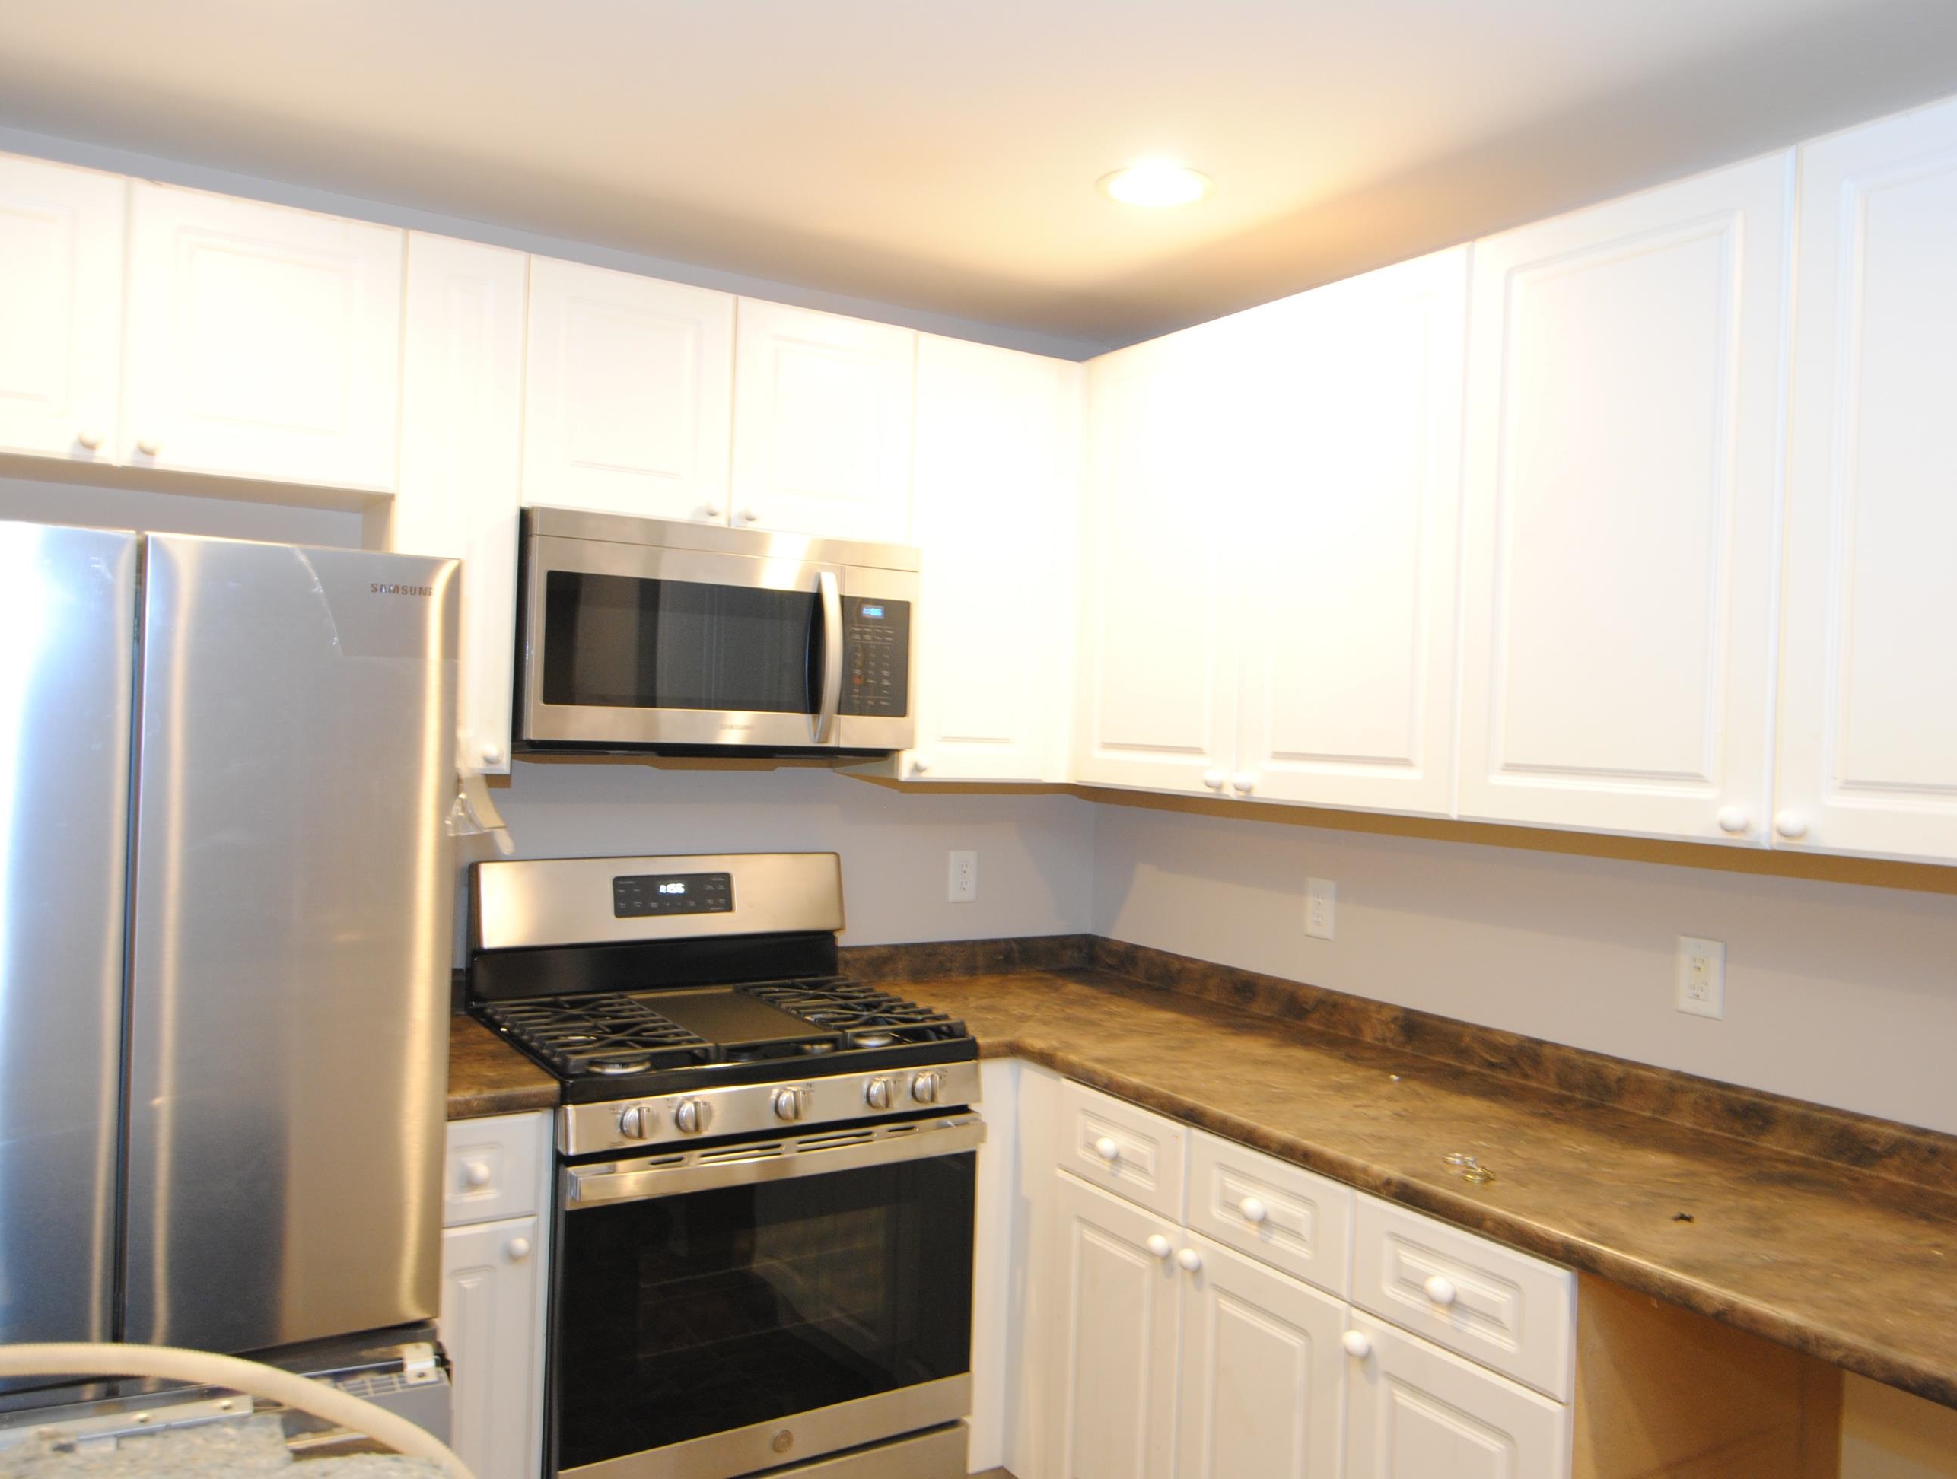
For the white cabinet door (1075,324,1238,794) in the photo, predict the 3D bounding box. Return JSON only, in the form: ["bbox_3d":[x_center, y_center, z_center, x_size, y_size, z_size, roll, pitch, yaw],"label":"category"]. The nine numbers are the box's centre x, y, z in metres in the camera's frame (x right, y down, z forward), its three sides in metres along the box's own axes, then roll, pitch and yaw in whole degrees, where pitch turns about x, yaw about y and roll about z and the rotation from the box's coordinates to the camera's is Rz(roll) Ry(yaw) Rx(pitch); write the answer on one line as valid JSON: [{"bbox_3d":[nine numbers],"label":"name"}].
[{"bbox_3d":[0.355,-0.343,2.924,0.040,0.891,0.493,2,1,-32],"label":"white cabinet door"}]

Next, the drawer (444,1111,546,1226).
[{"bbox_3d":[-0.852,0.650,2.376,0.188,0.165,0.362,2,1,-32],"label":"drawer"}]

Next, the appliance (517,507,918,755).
[{"bbox_3d":[-0.523,-0.179,2.788,0.760,0.413,0.385,1,1,-33],"label":"appliance"}]

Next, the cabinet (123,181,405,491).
[{"bbox_3d":[-1.175,-0.616,2.397,0.383,0.424,0.312,1,1,-33],"label":"cabinet"}]

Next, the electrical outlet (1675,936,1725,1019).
[{"bbox_3d":[1.103,0.365,2.255,0.009,0.117,0.073,1,1,-33],"label":"electrical outlet"}]

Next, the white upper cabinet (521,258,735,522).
[{"bbox_3d":[-0.688,-0.605,2.710,0.374,0.423,0.312,1,1,-33],"label":"white upper cabinet"}]

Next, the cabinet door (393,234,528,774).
[{"bbox_3d":[-0.864,-0.378,2.442,0.190,0.880,0.030,1,1,-33],"label":"cabinet door"}]

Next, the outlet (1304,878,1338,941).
[{"bbox_3d":[0.675,0.337,2.920,0.009,0.114,0.072,1,1,-33],"label":"outlet"}]

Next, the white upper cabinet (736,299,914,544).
[{"bbox_3d":[-0.368,-0.599,2.916,0.376,0.421,0.312,1,1,-33],"label":"white upper cabinet"}]

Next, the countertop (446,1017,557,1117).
[{"bbox_3d":[-0.905,0.545,2.481,0.206,0.038,0.632,2,1,-32],"label":"countertop"}]

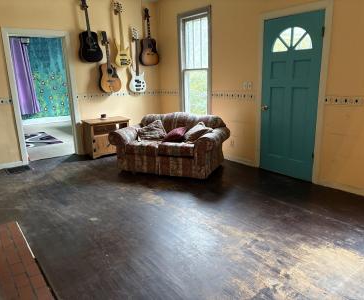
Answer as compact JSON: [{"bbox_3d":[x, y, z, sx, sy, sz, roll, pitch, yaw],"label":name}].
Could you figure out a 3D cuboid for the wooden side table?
[{"bbox_3d":[-1.354,-0.226,5.482,0.744,0.615,0.431,-11,16,-35],"label":"wooden side table"}]

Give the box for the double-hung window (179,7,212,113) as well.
[{"bbox_3d":[0.257,-1.414,5.260,0.120,1.890,0.837,-11,17,-36],"label":"double-hung window"}]

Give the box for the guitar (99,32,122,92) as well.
[{"bbox_3d":[-1.334,-1.563,5.387,0.395,1.046,0.120,-11,17,-36],"label":"guitar"}]

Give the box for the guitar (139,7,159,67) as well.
[{"bbox_3d":[-0.666,-2.154,5.782,0.395,1.046,0.120,-11,17,-36],"label":"guitar"}]

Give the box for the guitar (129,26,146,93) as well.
[{"bbox_3d":[-0.890,-1.689,5.715,0.345,1.174,0.080,-11,17,-36],"label":"guitar"}]

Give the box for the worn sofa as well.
[{"bbox_3d":[-0.176,-0.123,4.511,1.630,0.810,0.880,4,15,22],"label":"worn sofa"}]

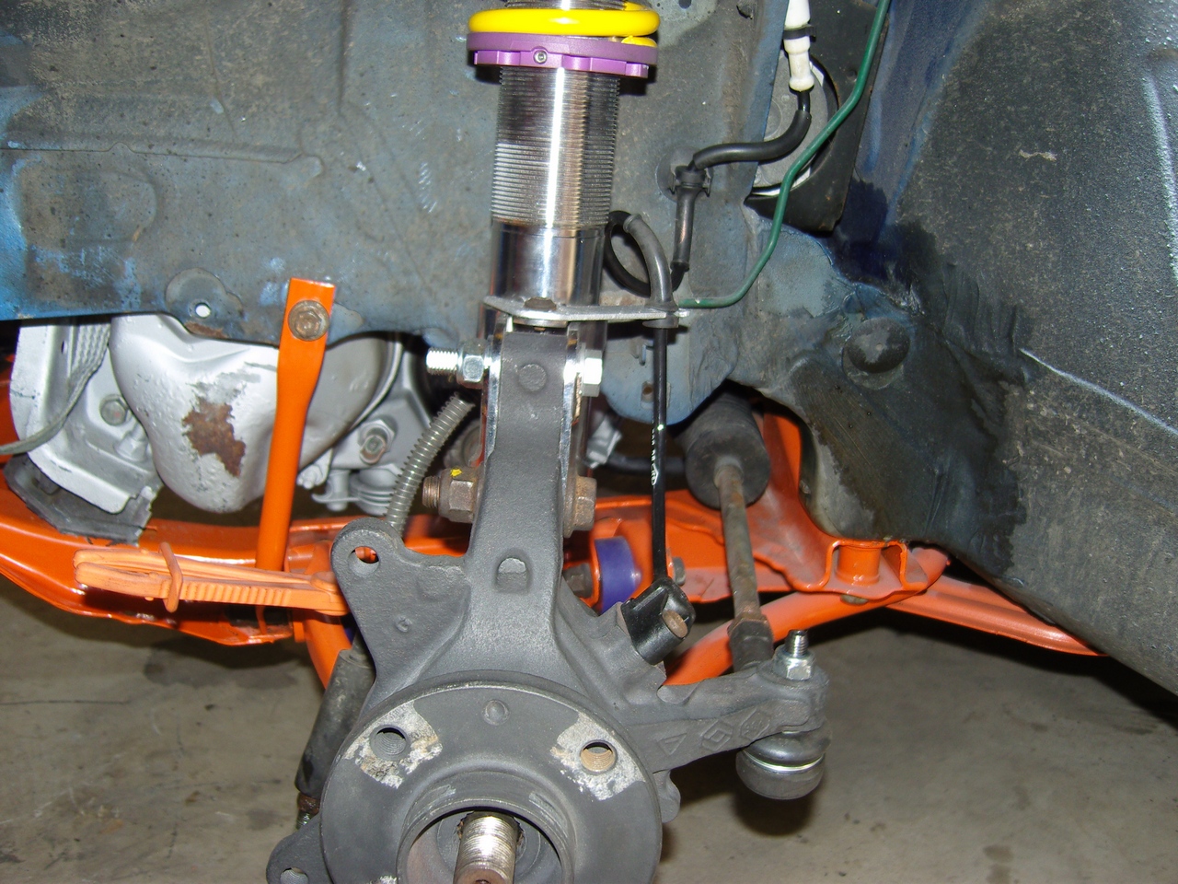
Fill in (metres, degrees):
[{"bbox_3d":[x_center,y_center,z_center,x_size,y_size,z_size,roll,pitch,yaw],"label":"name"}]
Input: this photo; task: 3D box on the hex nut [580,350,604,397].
[{"bbox_3d":[0.002,-0.029,0.490,0.010,0.020,0.018,5,-12,1],"label":"hex nut"}]

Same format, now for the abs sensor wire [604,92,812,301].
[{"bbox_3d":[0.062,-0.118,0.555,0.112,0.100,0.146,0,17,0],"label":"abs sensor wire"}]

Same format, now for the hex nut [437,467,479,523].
[{"bbox_3d":[-0.056,0.023,0.495,0.017,0.024,0.021,5,1,1],"label":"hex nut"}]

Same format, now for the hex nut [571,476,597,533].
[{"bbox_3d":[-0.002,0.026,0.495,0.011,0.024,0.021,5,-19,1],"label":"hex nut"}]

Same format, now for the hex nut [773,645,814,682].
[{"bbox_3d":[0.087,0.094,0.488,0.018,0.010,0.016,8,18,17],"label":"hex nut"}]

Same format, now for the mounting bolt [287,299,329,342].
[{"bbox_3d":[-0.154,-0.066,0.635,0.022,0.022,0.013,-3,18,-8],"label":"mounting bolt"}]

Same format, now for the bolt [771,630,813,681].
[{"bbox_3d":[0.087,0.090,0.486,0.018,0.021,0.016,8,18,17],"label":"bolt"}]

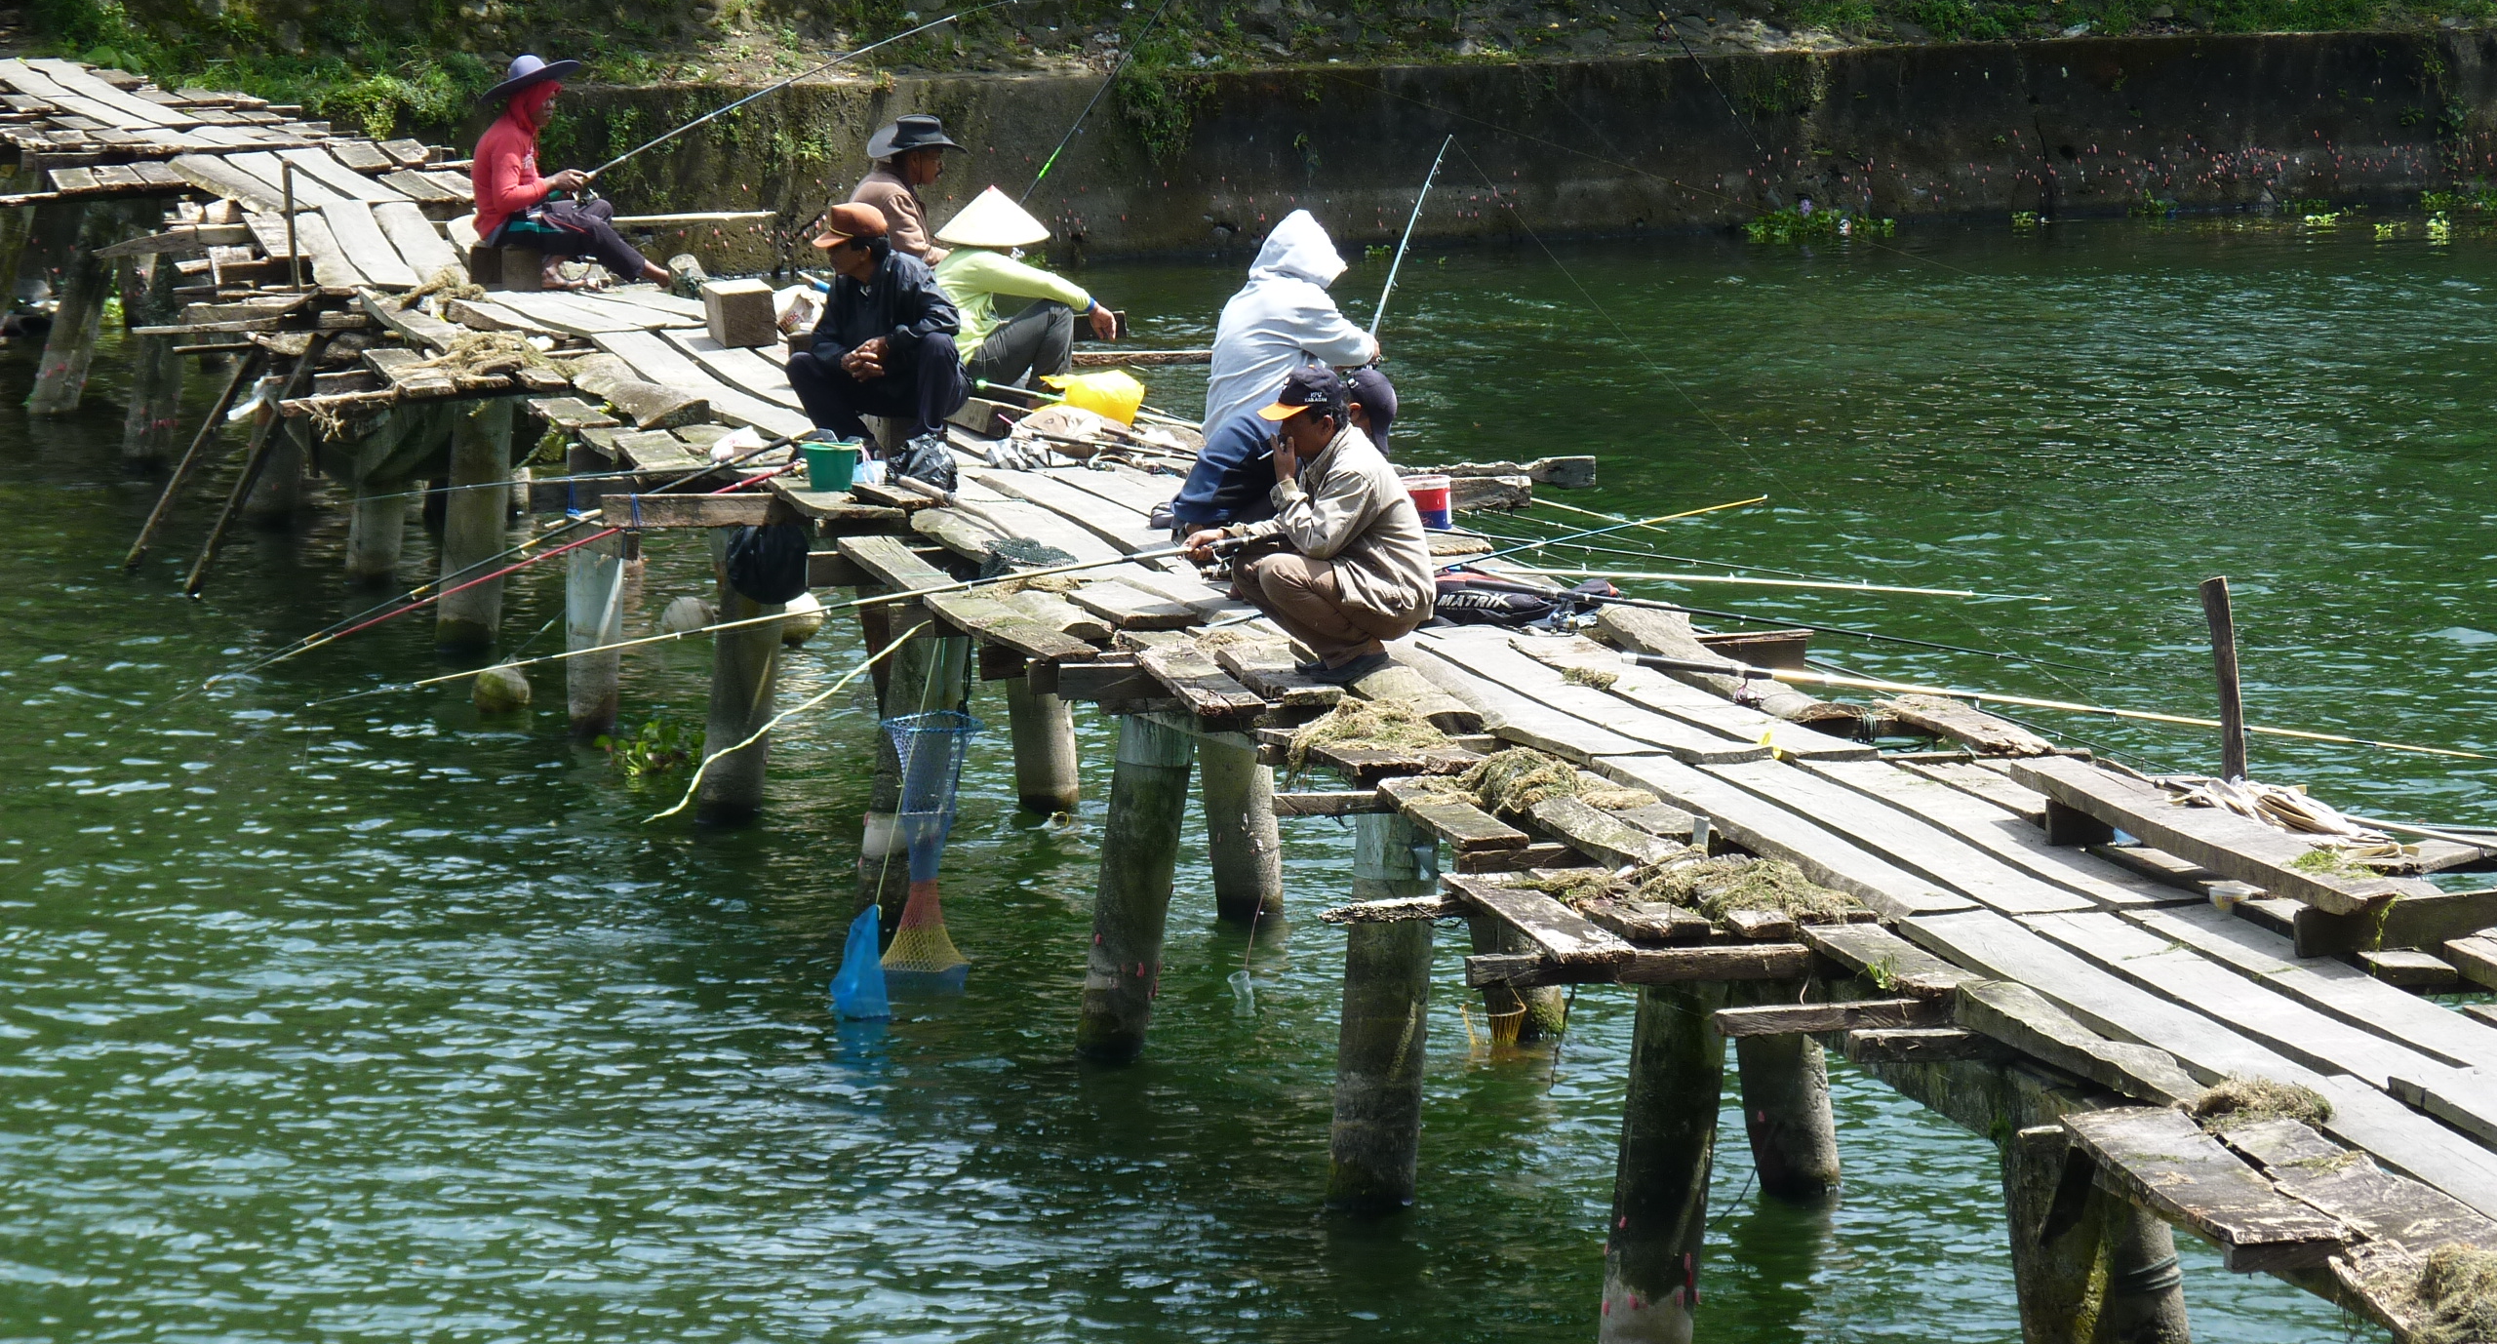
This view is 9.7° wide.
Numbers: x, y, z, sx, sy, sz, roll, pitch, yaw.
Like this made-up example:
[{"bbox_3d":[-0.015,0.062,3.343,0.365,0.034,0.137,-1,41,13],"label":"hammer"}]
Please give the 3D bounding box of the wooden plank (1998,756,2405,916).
[{"bbox_3d":[2.243,0.382,35.021,0.160,0.045,3.910,-1,4,-8],"label":"wooden plank"}]

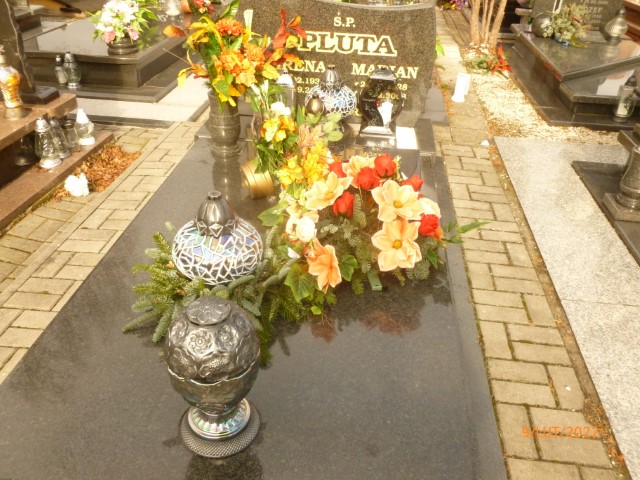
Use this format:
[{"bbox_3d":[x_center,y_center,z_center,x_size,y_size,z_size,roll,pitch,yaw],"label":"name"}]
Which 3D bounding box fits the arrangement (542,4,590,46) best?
[{"bbox_3d":[2.415,-2.101,5.067,0.438,0.349,0.360,4,33,5],"label":"arrangement"}]

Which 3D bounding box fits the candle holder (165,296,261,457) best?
[{"bbox_3d":[-0.233,0.288,1.148,0.198,0.359,0.198,4,33,5],"label":"candle holder"}]

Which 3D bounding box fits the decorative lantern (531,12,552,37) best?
[{"bbox_3d":[2.303,-2.222,5.360,0.205,0.231,0.205,4,33,5],"label":"decorative lantern"}]

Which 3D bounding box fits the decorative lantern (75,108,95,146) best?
[{"bbox_3d":[-1.483,-0.711,3.249,0.107,0.229,0.107,4,33,5],"label":"decorative lantern"}]

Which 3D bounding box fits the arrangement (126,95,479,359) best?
[{"bbox_3d":[-0.014,-0.070,1.692,0.920,0.340,0.850,4,33,5],"label":"arrangement"}]

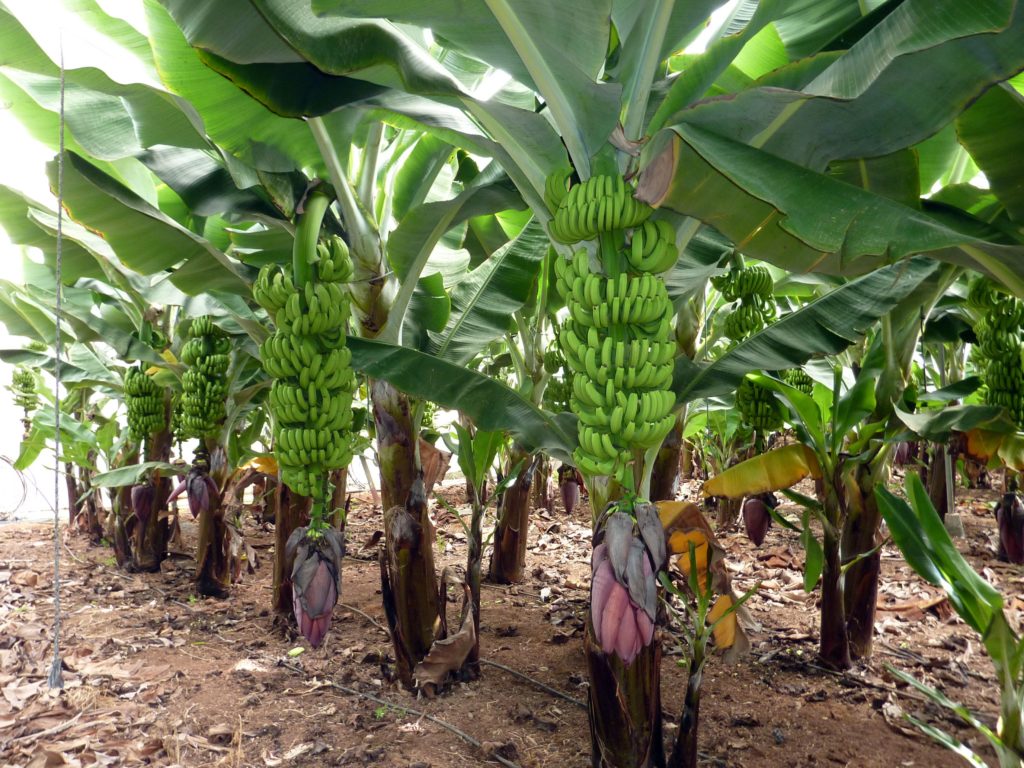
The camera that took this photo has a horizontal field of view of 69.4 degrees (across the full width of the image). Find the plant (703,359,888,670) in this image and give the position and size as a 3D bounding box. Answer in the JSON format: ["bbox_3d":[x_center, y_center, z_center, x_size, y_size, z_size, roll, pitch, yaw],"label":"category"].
[{"bbox_3d":[1.520,0.675,3.920,1.000,1.650,0.850,0,-1,0],"label":"plant"}]

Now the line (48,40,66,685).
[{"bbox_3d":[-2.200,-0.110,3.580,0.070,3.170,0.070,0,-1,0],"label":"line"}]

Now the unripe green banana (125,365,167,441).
[{"bbox_3d":[-2.870,0.140,5.800,0.320,0.620,0.320,0,-1,0],"label":"unripe green banana"}]

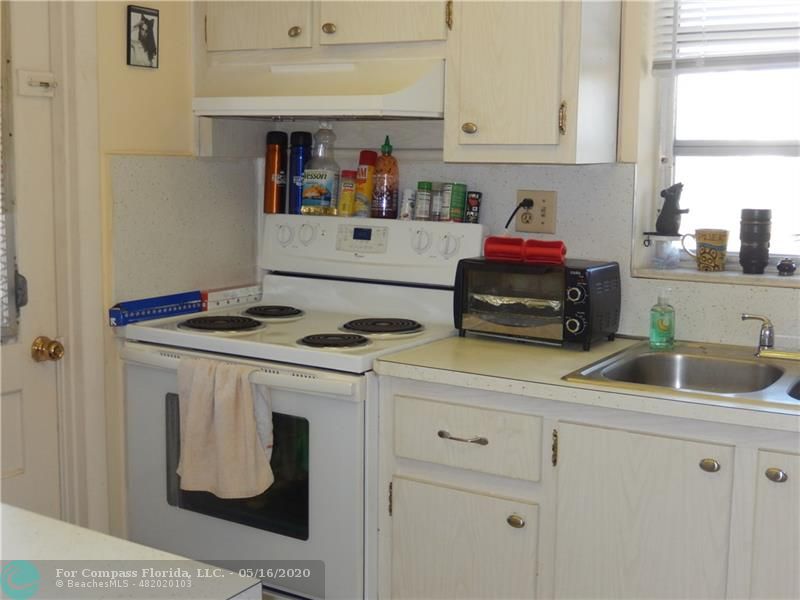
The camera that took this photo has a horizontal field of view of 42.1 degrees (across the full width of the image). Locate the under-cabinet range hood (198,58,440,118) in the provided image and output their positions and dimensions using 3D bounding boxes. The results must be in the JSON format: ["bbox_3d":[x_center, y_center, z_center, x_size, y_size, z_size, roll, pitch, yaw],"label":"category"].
[{"bbox_3d":[-0.188,-0.557,2.797,0.757,0.150,0.440,6,9,31],"label":"under-cabinet range hood"}]

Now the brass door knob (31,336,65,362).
[{"bbox_3d":[-0.891,0.129,2.645,0.060,0.065,0.065,6,9,31],"label":"brass door knob"}]

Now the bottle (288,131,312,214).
[{"bbox_3d":[-0.297,-0.378,3.098,0.067,0.245,0.067,1,8,0],"label":"bottle"}]

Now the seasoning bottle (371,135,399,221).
[{"bbox_3d":[-0.042,-0.347,2.945,0.073,0.233,0.073,1,8,0],"label":"seasoning bottle"}]

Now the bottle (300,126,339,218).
[{"bbox_3d":[-0.231,-0.381,3.049,0.108,0.268,0.088,6,9,31],"label":"bottle"}]

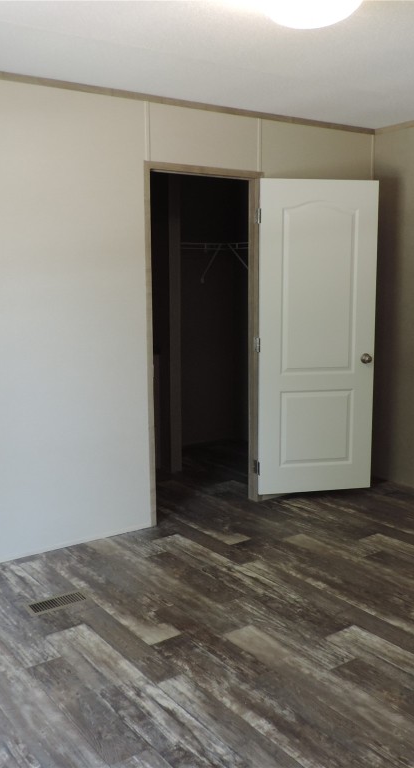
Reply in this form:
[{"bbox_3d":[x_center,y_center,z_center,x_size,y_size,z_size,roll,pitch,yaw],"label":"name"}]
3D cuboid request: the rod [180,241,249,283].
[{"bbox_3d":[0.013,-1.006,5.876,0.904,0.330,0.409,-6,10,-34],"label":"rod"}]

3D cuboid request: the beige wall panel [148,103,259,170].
[{"bbox_3d":[-0.006,-1.427,4.164,0.796,0.319,0.030,-6,10,-34],"label":"beige wall panel"}]

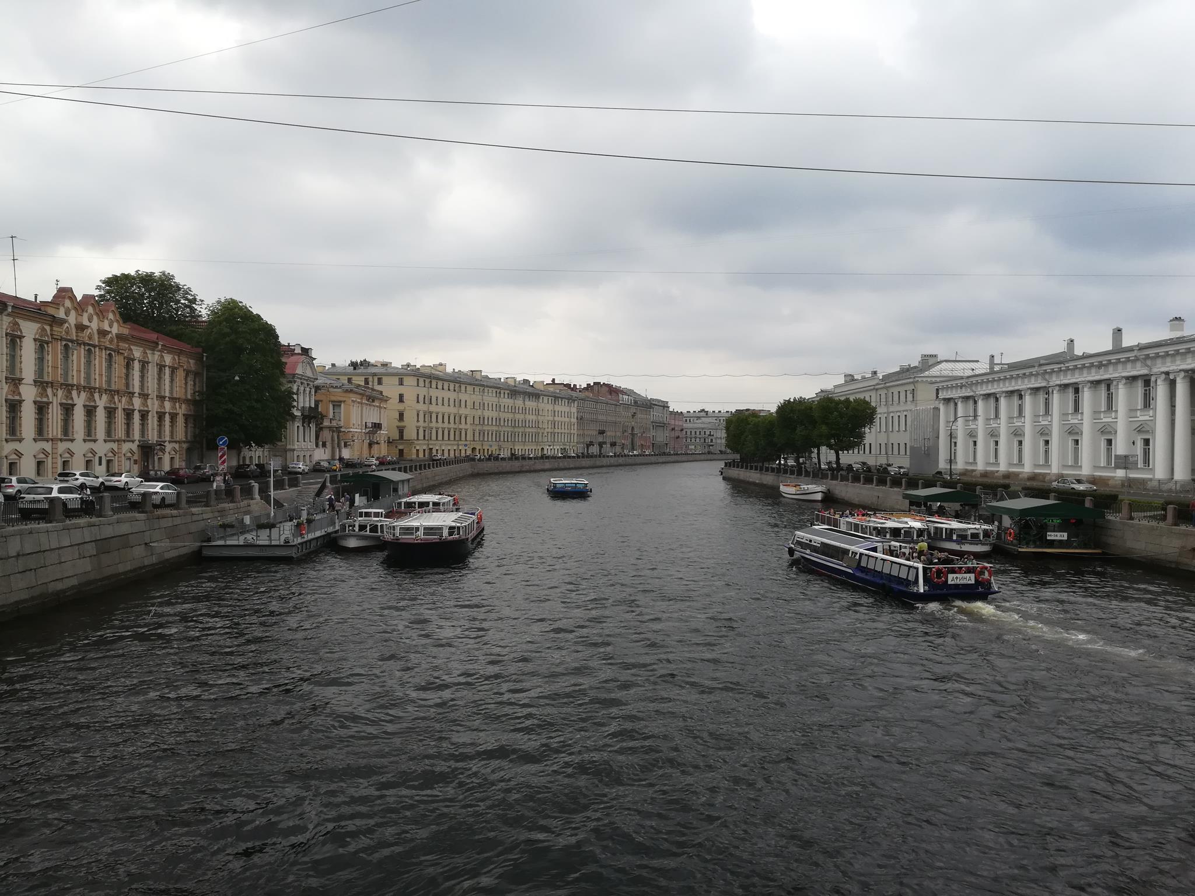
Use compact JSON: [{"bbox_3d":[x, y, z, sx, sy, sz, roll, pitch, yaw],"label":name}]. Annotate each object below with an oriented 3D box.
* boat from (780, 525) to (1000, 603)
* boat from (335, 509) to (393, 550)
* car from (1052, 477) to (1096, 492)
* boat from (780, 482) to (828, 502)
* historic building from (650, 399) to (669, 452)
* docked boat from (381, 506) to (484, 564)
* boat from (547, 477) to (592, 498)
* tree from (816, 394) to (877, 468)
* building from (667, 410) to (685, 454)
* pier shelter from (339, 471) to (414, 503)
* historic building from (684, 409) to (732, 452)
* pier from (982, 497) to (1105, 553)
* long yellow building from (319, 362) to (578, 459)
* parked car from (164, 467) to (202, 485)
[{"bbox_3d":[13.800,5.492,45.100,3.800,2.050,15.600,0,0,-9],"label":"boat"},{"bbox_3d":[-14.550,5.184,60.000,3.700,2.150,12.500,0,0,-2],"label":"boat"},{"bbox_3d":[46.200,3.618,87.000,1.750,1.460,4.500,0,0,-3],"label":"car"},{"bbox_3d":[25.400,5.495,112.000,2.600,1.950,8.300,0,0,-20],"label":"boat"},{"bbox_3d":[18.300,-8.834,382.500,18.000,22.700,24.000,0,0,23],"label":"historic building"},{"bbox_3d":[-10.200,5.249,57.300,5.000,2.100,14.800,0,0,-2],"label":"docked boat"},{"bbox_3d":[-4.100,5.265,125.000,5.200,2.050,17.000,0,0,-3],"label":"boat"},{"bbox_3d":[37.600,-1.882,136.000,9.300,12.000,9.300,0,0,0],"label":"tree"},{"bbox_3d":[31.500,-6.674,421.000,14.000,19.500,30.000,0,0,18],"label":"building"},{"bbox_3d":[-21.600,3.967,88.500,5.300,3.250,10.200,0,0,-2],"label":"pier shelter"},{"bbox_3d":[52.600,-7.200,433.000,24.500,19.200,17.000,0,0,1],"label":"historic building"},{"bbox_3d":[28.200,4.892,57.000,5.300,3.400,5.200,0,0,-1],"label":"pier"},{"bbox_3d":[-38.846,-9.233,275.506,24.000,24.500,120.000,0,0,19],"label":"long yellow building"},{"bbox_3d":[-40.200,2.726,87.000,1.750,1.510,4.400,0,0,-3],"label":"parked car"}]

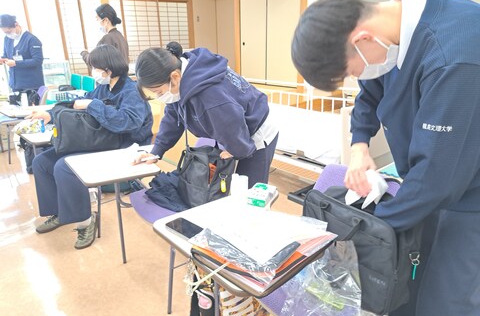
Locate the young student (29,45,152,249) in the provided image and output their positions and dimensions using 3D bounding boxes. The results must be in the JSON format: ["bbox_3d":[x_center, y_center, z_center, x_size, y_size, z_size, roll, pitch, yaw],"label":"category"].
[{"bbox_3d":[-0.951,-0.070,2.216,0.800,1.240,0.540,-9,21,-23],"label":"young student"}]

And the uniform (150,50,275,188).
[{"bbox_3d":[-0.130,0.011,1.825,0.640,1.140,0.500,-5,20,-11],"label":"uniform"}]

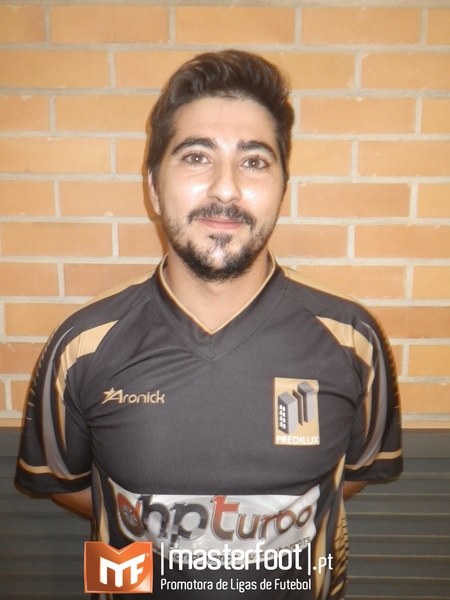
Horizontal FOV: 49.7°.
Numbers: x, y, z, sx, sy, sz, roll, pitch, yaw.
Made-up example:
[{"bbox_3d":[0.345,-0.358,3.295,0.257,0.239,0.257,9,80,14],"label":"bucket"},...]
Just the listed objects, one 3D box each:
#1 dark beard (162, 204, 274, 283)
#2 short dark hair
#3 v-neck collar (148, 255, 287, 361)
[{"bbox_3d":[-0.008,-0.065,0.565,0.130,0.087,0.082,3,7,-7],"label":"dark beard"},{"bbox_3d":[-0.006,-0.213,0.628,0.183,0.185,0.195,3,7,-7],"label":"short dark hair"},{"bbox_3d":[-0.010,0.000,0.672,0.187,0.140,0.145,0,9,-2],"label":"v-neck collar"}]

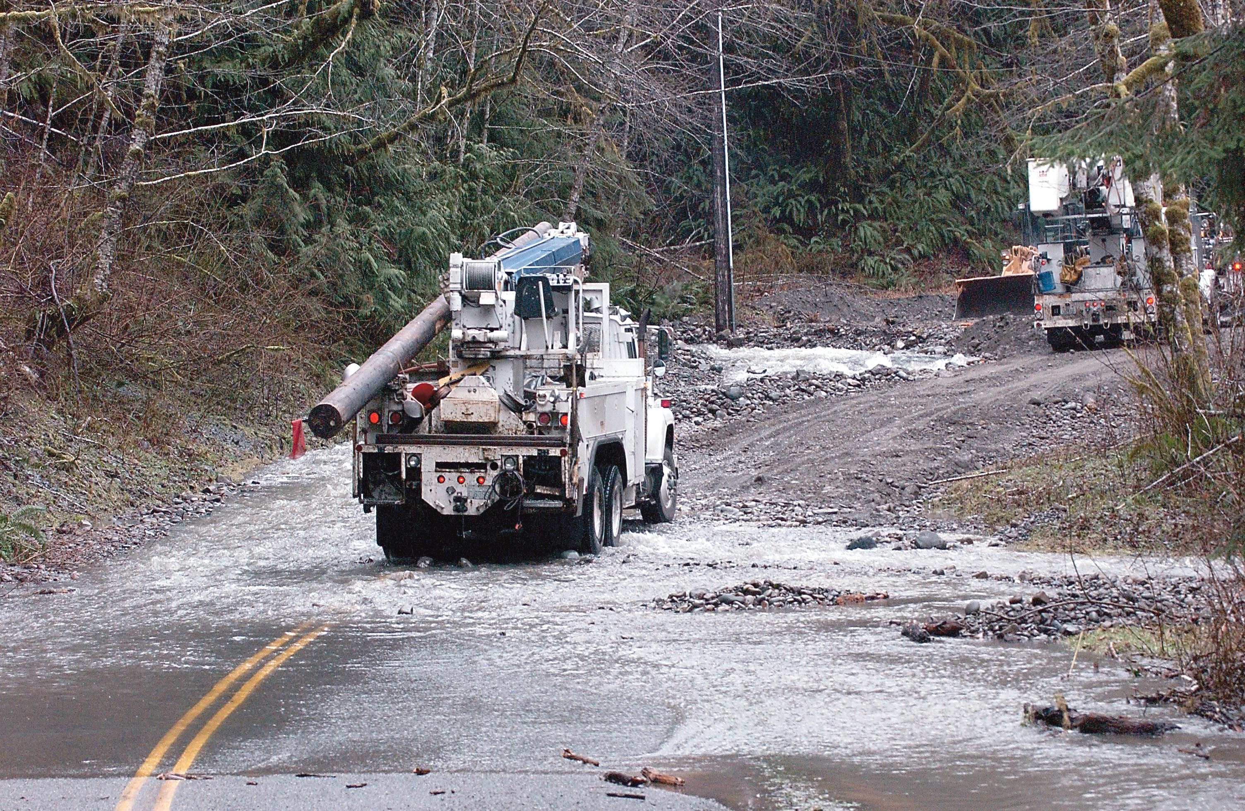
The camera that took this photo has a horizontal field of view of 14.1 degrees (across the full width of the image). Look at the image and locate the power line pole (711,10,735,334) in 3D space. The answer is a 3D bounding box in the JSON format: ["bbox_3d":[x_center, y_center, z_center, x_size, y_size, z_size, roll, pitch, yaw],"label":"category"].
[{"bbox_3d":[2.103,-4.953,106.000,0.360,7.000,0.360,-1,1,0],"label":"power line pole"}]

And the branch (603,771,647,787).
[{"bbox_3d":[0.015,2.356,31.800,0.290,0.090,0.130,1,2,27],"label":"branch"}]

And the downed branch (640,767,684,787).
[{"bbox_3d":[0.255,2.351,31.900,0.300,0.100,0.130,1,2,27],"label":"downed branch"}]

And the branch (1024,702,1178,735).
[{"bbox_3d":[3.390,2.232,35.800,1.080,0.220,0.330,0,1,3],"label":"branch"}]

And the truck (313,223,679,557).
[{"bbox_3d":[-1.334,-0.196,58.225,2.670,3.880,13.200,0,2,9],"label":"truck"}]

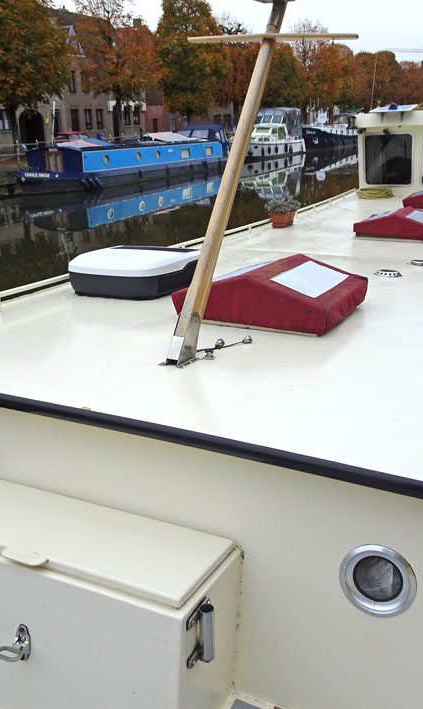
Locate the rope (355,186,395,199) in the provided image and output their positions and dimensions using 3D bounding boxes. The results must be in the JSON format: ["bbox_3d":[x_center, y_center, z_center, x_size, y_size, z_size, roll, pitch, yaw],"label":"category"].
[{"bbox_3d":[2.841,-2.791,11.344,0.560,0.120,0.500,9,22,24],"label":"rope"}]

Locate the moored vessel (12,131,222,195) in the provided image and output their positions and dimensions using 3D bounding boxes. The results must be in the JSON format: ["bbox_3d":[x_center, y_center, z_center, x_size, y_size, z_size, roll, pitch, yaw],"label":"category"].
[{"bbox_3d":[-3.952,-10.724,35.144,3.400,2.350,15.600,9,23,28],"label":"moored vessel"}]

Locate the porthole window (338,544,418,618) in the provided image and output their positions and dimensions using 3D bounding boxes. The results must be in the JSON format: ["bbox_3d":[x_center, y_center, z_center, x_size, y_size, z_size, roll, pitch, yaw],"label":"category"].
[{"bbox_3d":[0.464,0.640,1.838,0.221,0.221,0.040,8,12,25],"label":"porthole window"}]

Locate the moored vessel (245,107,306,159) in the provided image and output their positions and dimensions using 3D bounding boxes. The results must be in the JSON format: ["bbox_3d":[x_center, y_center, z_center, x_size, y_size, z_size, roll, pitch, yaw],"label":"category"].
[{"bbox_3d":[3.804,-16.130,47.598,3.500,3.500,10.000,8,22,25],"label":"moored vessel"}]

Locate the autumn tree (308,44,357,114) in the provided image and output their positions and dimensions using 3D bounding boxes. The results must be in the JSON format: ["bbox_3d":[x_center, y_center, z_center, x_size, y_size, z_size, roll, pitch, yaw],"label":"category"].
[{"bbox_3d":[14.918,-32.727,80.421,7.000,9.753,7.000,11,23,27],"label":"autumn tree"}]

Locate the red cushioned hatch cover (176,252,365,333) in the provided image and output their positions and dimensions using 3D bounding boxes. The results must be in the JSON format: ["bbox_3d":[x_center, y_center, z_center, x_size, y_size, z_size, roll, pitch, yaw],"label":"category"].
[{"bbox_3d":[0.366,-0.401,3.896,0.896,0.270,0.896,8,19,25],"label":"red cushioned hatch cover"}]

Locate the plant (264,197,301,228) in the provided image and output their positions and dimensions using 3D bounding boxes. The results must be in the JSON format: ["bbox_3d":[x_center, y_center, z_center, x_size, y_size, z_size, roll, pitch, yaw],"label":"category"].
[{"bbox_3d":[0.896,-1.762,8.099,0.380,0.335,0.360,9,20,24],"label":"plant"}]

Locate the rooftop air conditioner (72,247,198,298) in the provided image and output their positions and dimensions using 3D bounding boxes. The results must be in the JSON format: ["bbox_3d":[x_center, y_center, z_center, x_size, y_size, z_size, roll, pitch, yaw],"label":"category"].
[{"bbox_3d":[-0.472,-0.602,4.681,0.652,0.231,0.905,7,19,23],"label":"rooftop air conditioner"}]

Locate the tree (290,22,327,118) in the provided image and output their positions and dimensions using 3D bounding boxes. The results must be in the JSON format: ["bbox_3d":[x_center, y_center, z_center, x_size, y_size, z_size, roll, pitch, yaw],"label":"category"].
[{"bbox_3d":[14.296,-41.441,96.658,5.800,14.580,5.800,9,23,28],"label":"tree"}]

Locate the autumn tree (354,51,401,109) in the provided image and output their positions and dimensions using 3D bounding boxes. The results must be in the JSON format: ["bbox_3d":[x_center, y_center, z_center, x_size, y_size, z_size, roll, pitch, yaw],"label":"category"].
[{"bbox_3d":[24.484,-39.094,96.482,7.200,10.305,7.200,11,23,27],"label":"autumn tree"}]

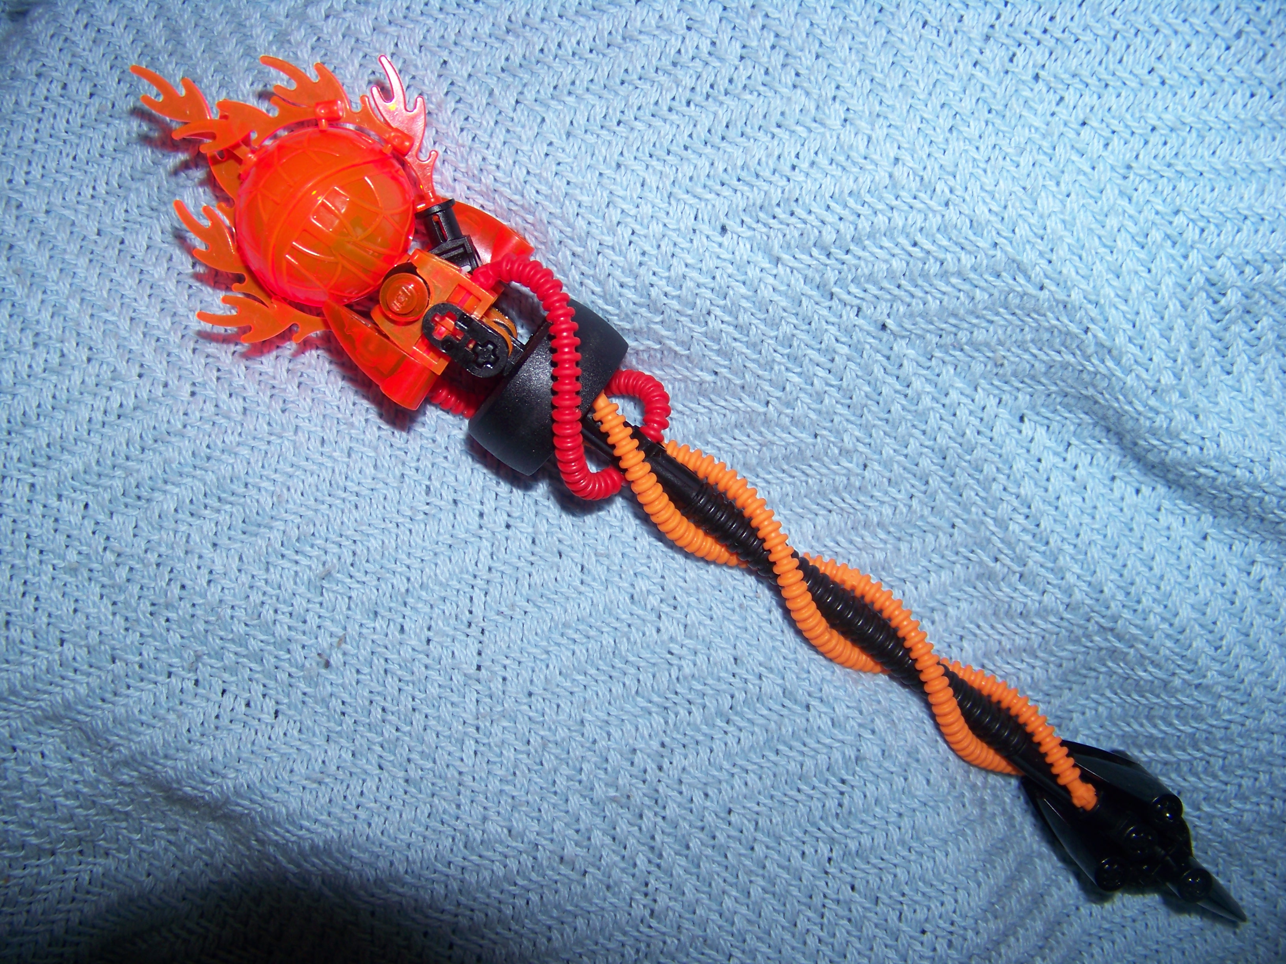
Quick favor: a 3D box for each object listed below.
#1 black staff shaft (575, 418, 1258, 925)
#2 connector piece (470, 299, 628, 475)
[{"bbox_3d":[0.051,0.035,0.243,0.157,0.016,0.022,37,90,-6],"label":"black staff shaft"},{"bbox_3d":[-0.017,-0.017,0.234,0.014,0.030,0.030,37,90,-6],"label":"connector piece"}]

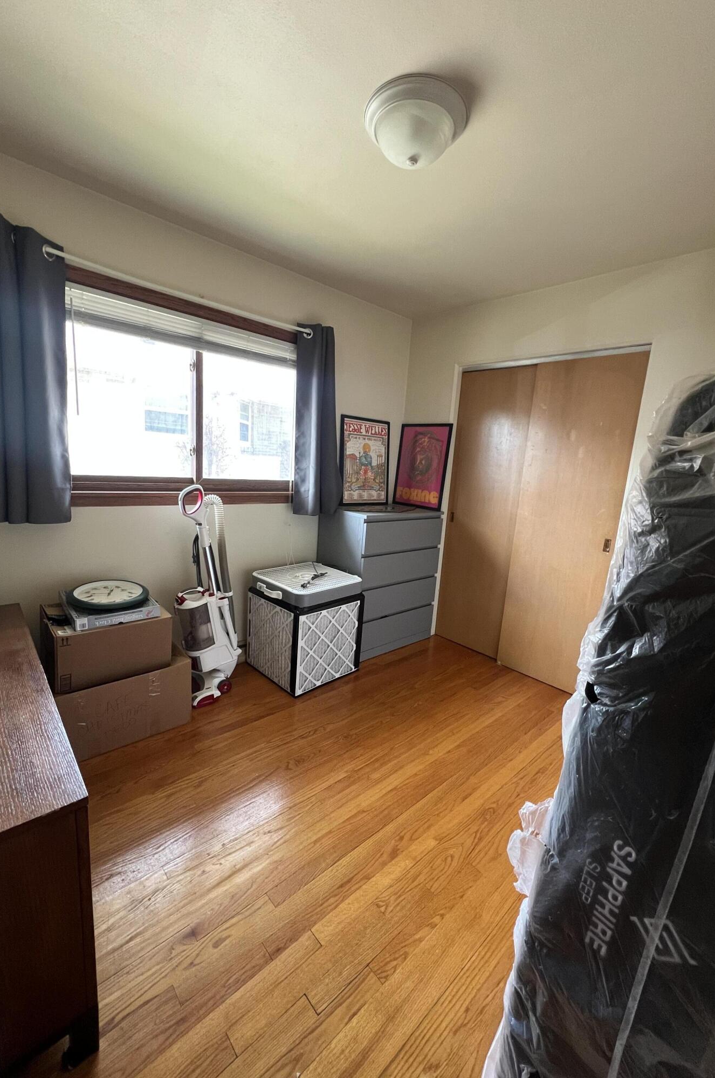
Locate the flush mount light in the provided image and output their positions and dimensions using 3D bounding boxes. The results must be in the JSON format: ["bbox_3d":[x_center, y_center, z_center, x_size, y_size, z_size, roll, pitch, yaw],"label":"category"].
[{"bbox_3d":[0.180,-1.264,1.288,0.322,0.130,0.322,3,11,-1],"label":"flush mount light"}]

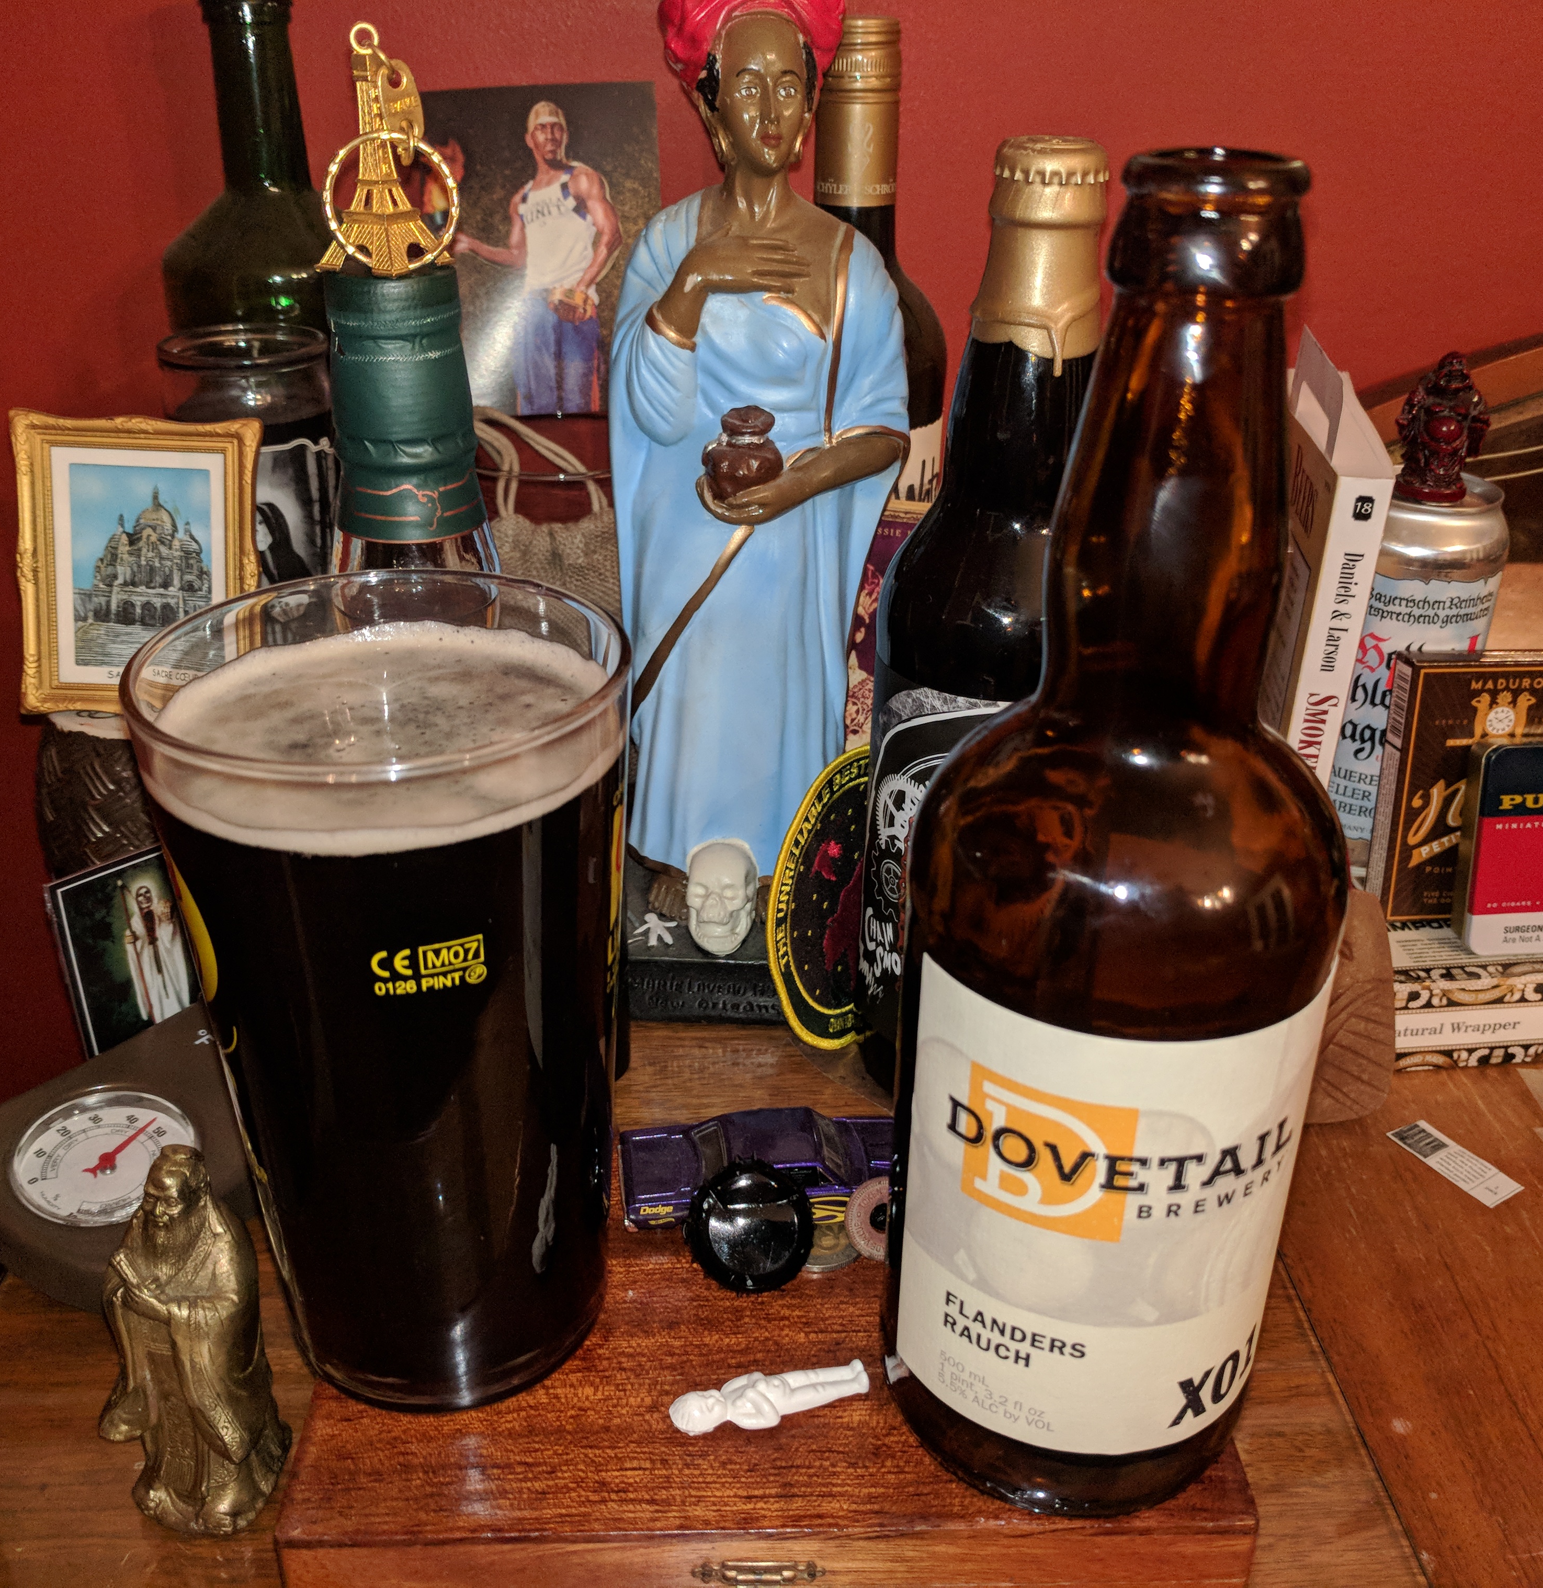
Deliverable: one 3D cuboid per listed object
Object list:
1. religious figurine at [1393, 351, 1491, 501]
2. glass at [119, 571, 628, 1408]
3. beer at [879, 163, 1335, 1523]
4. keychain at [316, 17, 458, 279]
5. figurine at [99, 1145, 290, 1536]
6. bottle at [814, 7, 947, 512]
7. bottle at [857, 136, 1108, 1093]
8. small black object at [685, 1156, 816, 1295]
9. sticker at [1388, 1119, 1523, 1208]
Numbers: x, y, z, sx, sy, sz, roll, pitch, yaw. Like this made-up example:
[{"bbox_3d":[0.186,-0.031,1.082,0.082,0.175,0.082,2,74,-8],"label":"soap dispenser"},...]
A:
[{"bbox_3d":[0.262,-0.143,0.614,0.037,0.054,0.030,7,28,12],"label":"religious figurine"},{"bbox_3d":[-0.069,0.044,0.314,0.087,0.154,0.087,-6,28,-13],"label":"glass"},{"bbox_3d":[0.062,0.016,0.279,0.074,0.239,0.074,7,28,13],"label":"beer"},{"bbox_3d":[-0.090,-0.149,0.365,0.035,0.051,0.032,-5,28,-12],"label":"keychain"},{"bbox_3d":[-0.132,0.123,0.360,0.041,0.098,0.035,6,28,10],"label":"figurine"},{"bbox_3d":[0.027,-0.122,0.602,0.074,0.304,0.074,2,27,2],"label":"bottle"},{"bbox_3d":[0.070,-0.040,0.471,0.077,0.287,0.077,5,28,8],"label":"bottle"},{"bbox_3d":[-0.004,0.097,0.357,0.030,0.030,0.007,-1,-14,-4],"label":"small black object"},{"bbox_3d":[0.224,0.120,0.520,0.017,0.001,0.040,-16,32,-29],"label":"sticker"}]

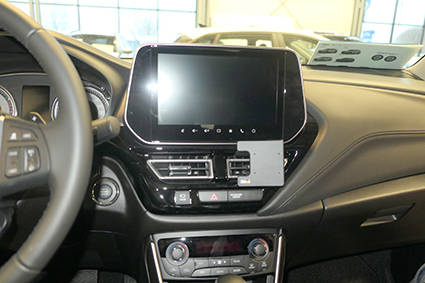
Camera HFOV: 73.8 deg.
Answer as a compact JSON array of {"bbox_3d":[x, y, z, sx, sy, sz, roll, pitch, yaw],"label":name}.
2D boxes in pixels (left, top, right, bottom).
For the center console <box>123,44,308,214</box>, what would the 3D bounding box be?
[{"bbox_3d":[-0.001,-0.021,0.512,0.300,0.275,0.100,0,3,-6],"label":"center console"}]

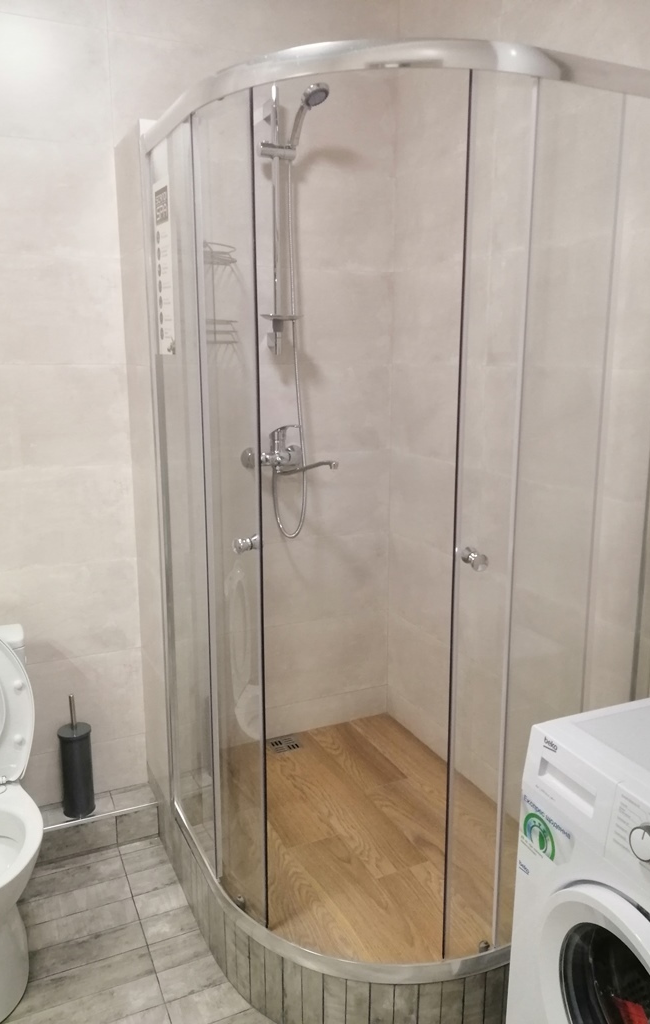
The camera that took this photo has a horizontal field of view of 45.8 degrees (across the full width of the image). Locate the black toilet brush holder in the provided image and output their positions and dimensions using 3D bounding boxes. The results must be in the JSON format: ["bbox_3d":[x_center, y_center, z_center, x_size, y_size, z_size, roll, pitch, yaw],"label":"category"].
[{"bbox_3d":[-0.775,0.751,2.396,0.099,0.386,0.099,-5,12,-24],"label":"black toilet brush holder"}]

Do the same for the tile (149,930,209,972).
[{"bbox_3d":[-0.377,1.145,2.004,0.146,0.010,0.104,-5,12,-24],"label":"tile"}]

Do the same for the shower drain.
[{"bbox_3d":[-0.139,0.820,2.696,0.103,0.010,0.103,-5,12,-24],"label":"shower drain"}]

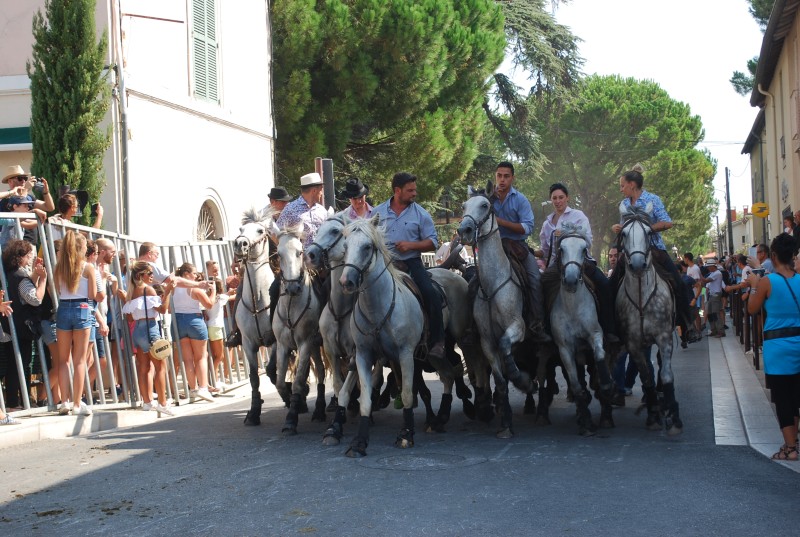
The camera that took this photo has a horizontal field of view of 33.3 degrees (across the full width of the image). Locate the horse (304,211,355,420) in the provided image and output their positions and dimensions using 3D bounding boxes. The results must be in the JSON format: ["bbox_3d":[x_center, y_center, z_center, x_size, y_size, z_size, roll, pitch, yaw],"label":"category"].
[{"bbox_3d":[-0.420,0.565,12.850,0.600,1.950,2.200,-2,-1,9],"label":"horse"}]

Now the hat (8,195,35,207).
[{"bbox_3d":[-3.706,-0.667,13.100,0.265,0.125,0.180,-2,-1,12],"label":"hat"}]

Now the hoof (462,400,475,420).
[{"bbox_3d":[0.610,1.265,11.900,0.115,0.150,0.140,-2,-1,18],"label":"hoof"}]

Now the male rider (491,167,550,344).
[{"bbox_3d":[1.076,-0.149,12.450,0.720,1.680,0.750,-2,-1,12],"label":"male rider"}]

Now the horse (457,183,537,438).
[{"bbox_3d":[0.960,0.355,11.550,0.660,2.070,2.250,-2,-1,14],"label":"horse"}]

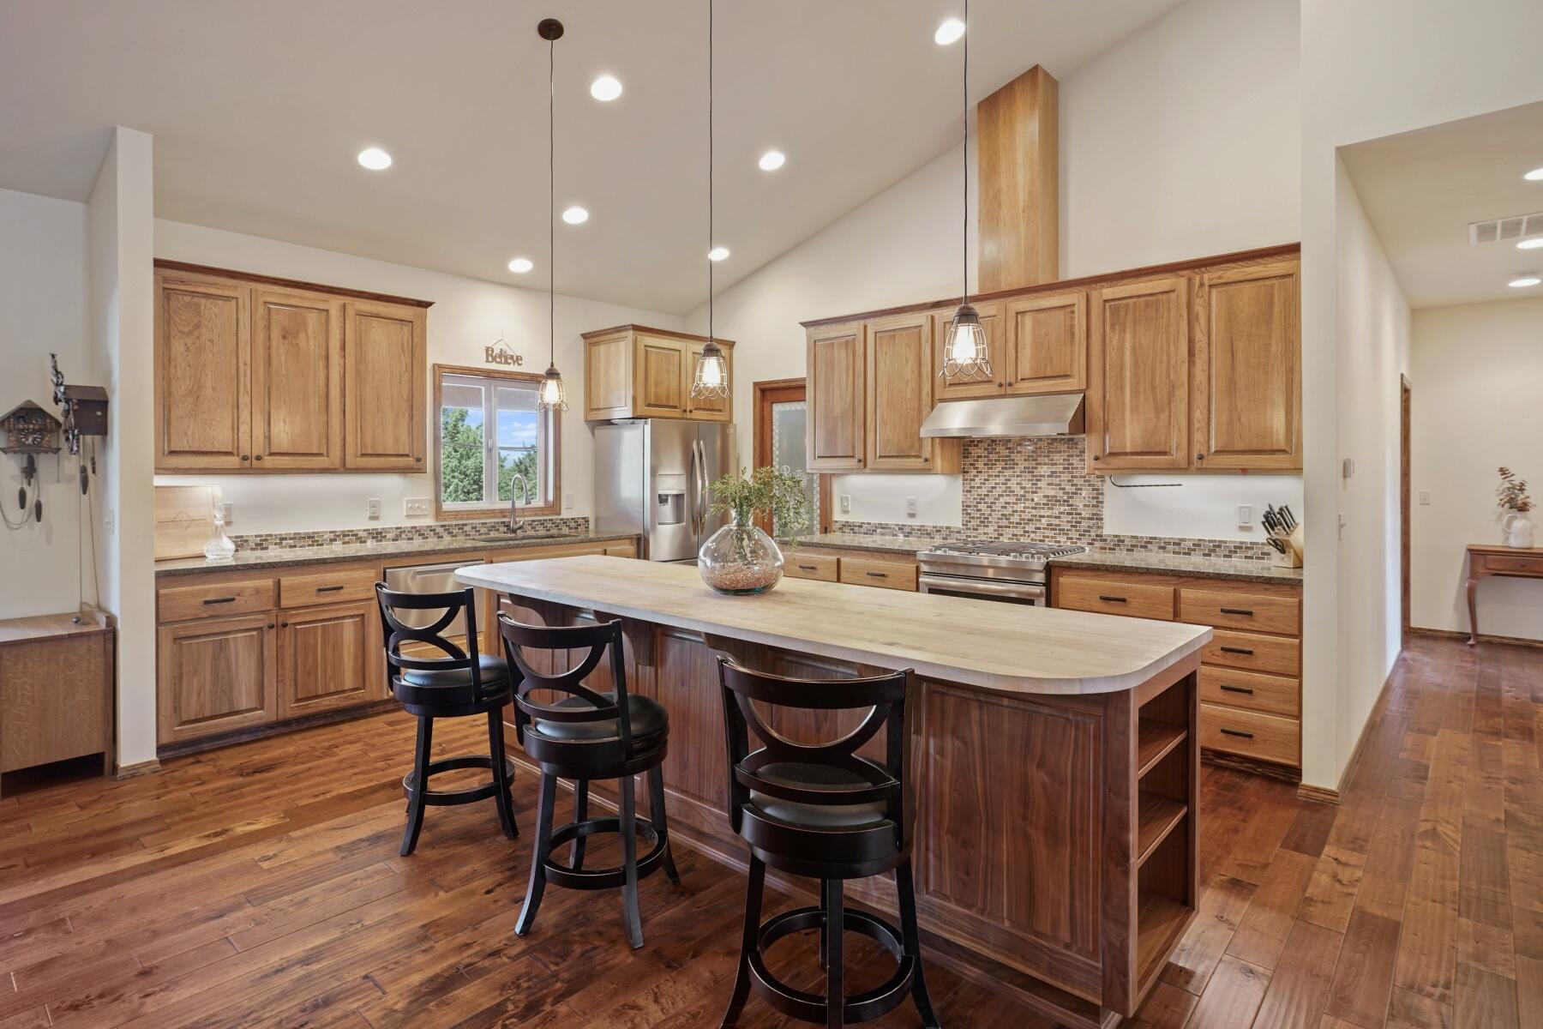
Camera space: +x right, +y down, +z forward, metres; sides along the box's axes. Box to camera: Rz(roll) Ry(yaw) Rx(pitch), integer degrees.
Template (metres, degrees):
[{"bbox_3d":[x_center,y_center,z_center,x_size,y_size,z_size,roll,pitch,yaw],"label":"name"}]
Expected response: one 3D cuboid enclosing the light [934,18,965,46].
[{"bbox_3d":[0.950,-2.577,4.107,0.180,0.030,0.180,-12,-8,-2],"label":"light"}]

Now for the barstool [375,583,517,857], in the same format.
[{"bbox_3d":[-1.234,0.729,2.995,0.440,0.985,0.540,0,3,10],"label":"barstool"}]

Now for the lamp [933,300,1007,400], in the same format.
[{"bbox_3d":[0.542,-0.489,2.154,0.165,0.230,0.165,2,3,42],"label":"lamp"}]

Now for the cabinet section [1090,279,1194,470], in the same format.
[{"bbox_3d":[2.006,-0.706,4.114,0.508,0.967,0.335,2,3,41],"label":"cabinet section"}]

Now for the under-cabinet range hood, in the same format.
[{"bbox_3d":[1.446,-0.590,4.664,0.910,0.242,0.550,2,3,42],"label":"under-cabinet range hood"}]

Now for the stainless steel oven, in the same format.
[{"bbox_3d":[1.386,0.656,4.616,0.775,0.945,0.680,2,3,42],"label":"stainless steel oven"}]

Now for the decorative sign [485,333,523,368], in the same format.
[{"bbox_3d":[-1.943,-1.202,5.608,0.020,0.235,0.290,2,2,42],"label":"decorative sign"}]

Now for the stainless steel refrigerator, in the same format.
[{"bbox_3d":[-0.854,0.148,6.259,0.750,1.775,0.910,2,2,42],"label":"stainless steel refrigerator"}]

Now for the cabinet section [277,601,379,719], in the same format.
[{"bbox_3d":[-2.570,0.752,4.311,0.550,0.555,0.491,2,3,41],"label":"cabinet section"}]

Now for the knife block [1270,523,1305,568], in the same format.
[{"bbox_3d":[2.553,0.142,3.742,0.190,0.230,0.110,0,2,-14],"label":"knife block"}]

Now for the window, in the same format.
[{"bbox_3d":[-2.003,-0.513,5.689,0.110,1.080,1.007,2,3,42],"label":"window"}]

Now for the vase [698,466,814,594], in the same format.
[{"bbox_3d":[-0.064,0.051,3.020,0.430,0.490,0.380,0,2,0],"label":"vase"}]

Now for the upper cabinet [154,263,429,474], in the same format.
[{"bbox_3d":[-2.788,-0.778,4.498,0.360,1.086,1.455,2,3,42],"label":"upper cabinet"}]

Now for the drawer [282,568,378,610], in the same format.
[{"bbox_3d":[-2.575,0.396,4.372,0.450,0.157,0.500,2,3,42],"label":"drawer"}]

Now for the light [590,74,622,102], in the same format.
[{"bbox_3d":[-0.836,-2.164,3.905,0.170,0.030,0.170,-12,-9,-2],"label":"light"}]

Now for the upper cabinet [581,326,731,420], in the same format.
[{"bbox_3d":[-0.911,-1.084,6.296,0.640,0.675,1.030,2,2,42],"label":"upper cabinet"}]

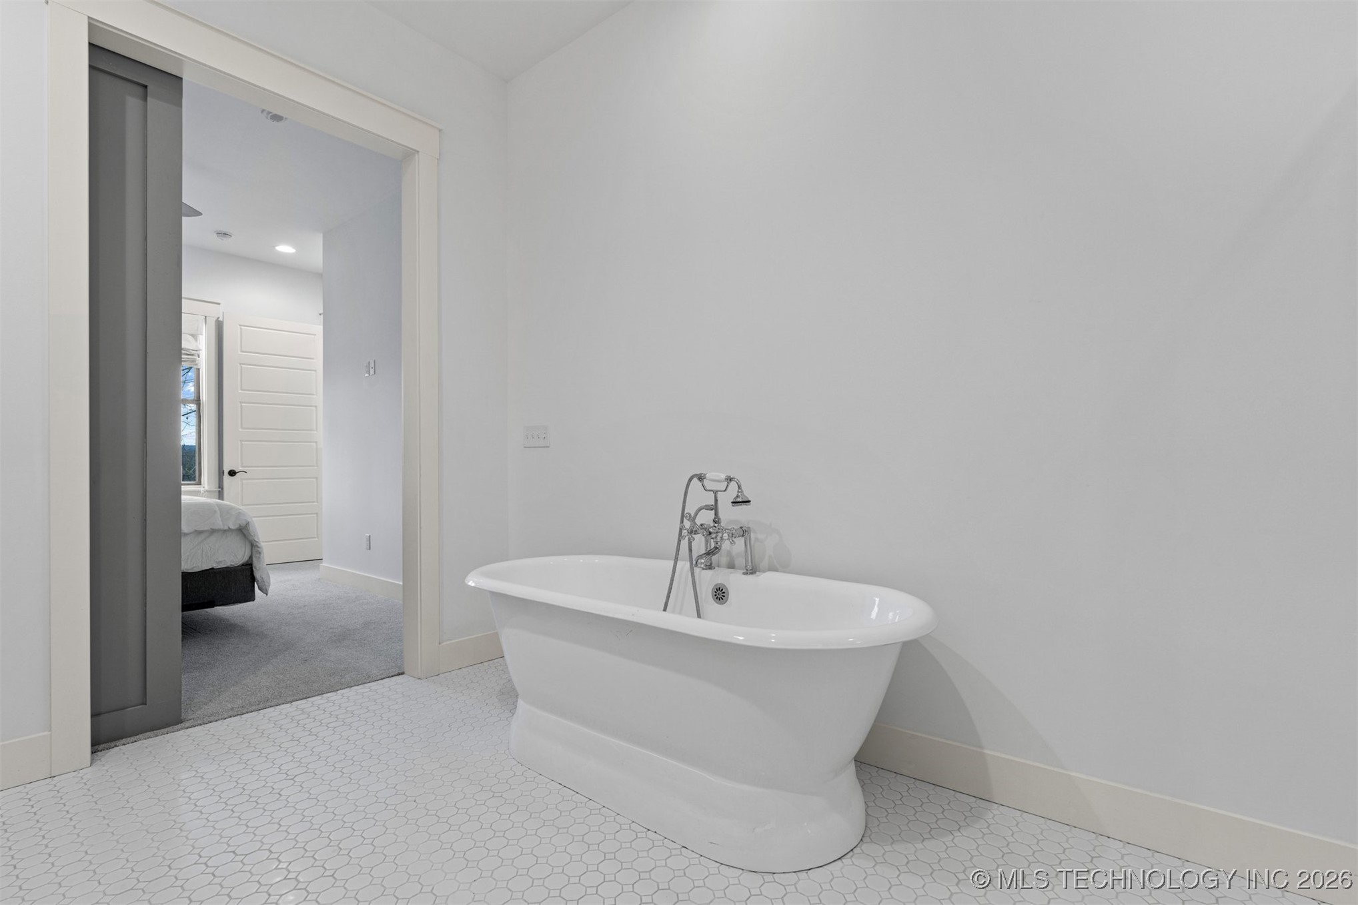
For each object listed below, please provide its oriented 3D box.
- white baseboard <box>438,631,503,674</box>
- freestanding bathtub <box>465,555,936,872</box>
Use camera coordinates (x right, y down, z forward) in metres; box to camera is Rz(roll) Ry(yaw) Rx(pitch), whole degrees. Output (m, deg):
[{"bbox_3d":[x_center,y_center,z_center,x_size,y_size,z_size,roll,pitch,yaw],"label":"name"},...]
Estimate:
[{"bbox_3d":[-1.004,0.983,3.011,0.020,0.140,0.400,-2,-2,40],"label":"white baseboard"},{"bbox_3d":[-0.043,0.714,1.931,1.660,0.592,0.725,-2,-2,40],"label":"freestanding bathtub"}]

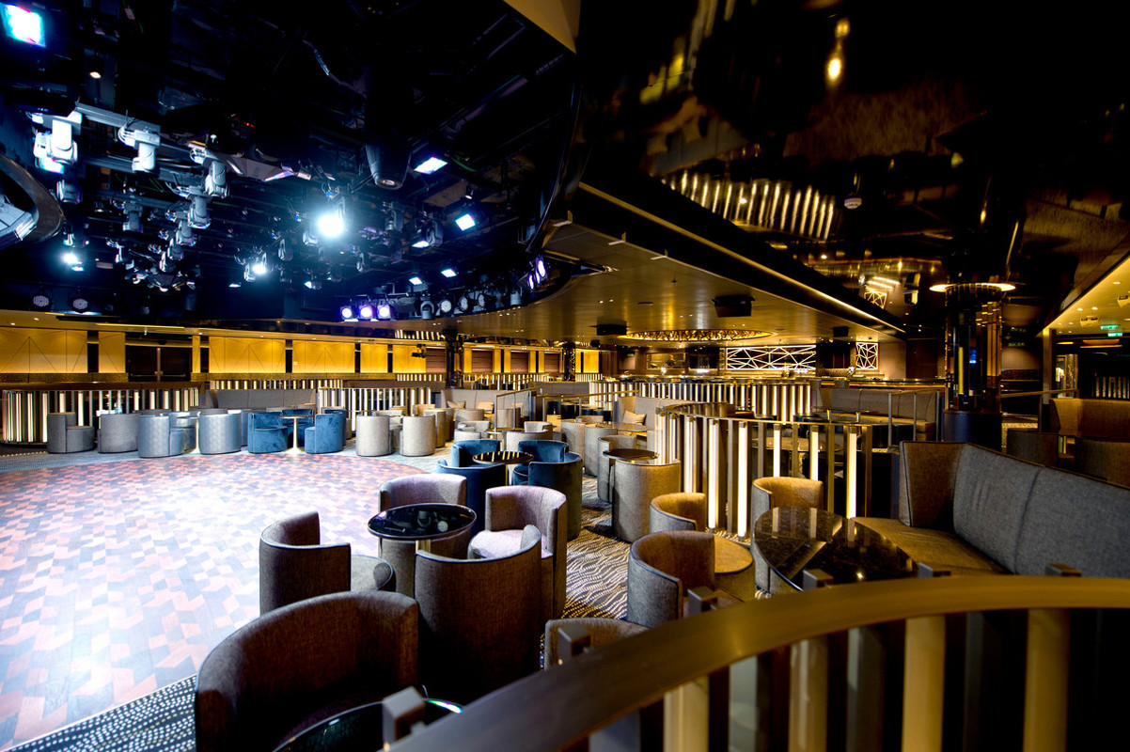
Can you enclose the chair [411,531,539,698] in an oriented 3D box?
[{"bbox_3d":[-0.474,1.227,2.385,0.661,0.729,0.661,0,1,-38],"label":"chair"}]

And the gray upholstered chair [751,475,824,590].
[{"bbox_3d":[1.744,1.178,3.281,0.655,0.702,0.655,0,1,-31],"label":"gray upholstered chair"}]

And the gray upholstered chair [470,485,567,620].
[{"bbox_3d":[-0.308,1.176,2.960,0.655,0.702,0.655,1,1,40],"label":"gray upholstered chair"}]

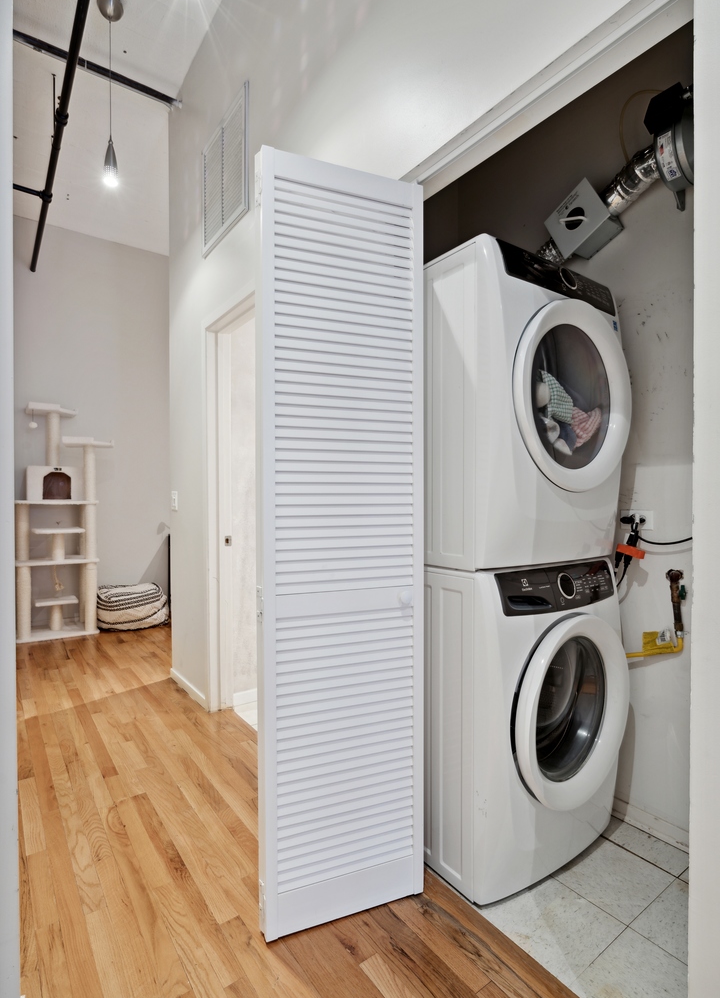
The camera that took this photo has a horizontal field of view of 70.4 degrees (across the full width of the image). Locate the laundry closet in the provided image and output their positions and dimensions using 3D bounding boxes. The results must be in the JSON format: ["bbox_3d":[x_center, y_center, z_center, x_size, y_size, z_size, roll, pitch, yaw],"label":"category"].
[{"bbox_3d":[0.519,0.115,1.724,0.850,2.120,1.280,0,0,-37],"label":"laundry closet"}]

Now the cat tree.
[{"bbox_3d":[-2.567,0.173,4.460,0.740,1.990,0.490,0,0,-33],"label":"cat tree"}]

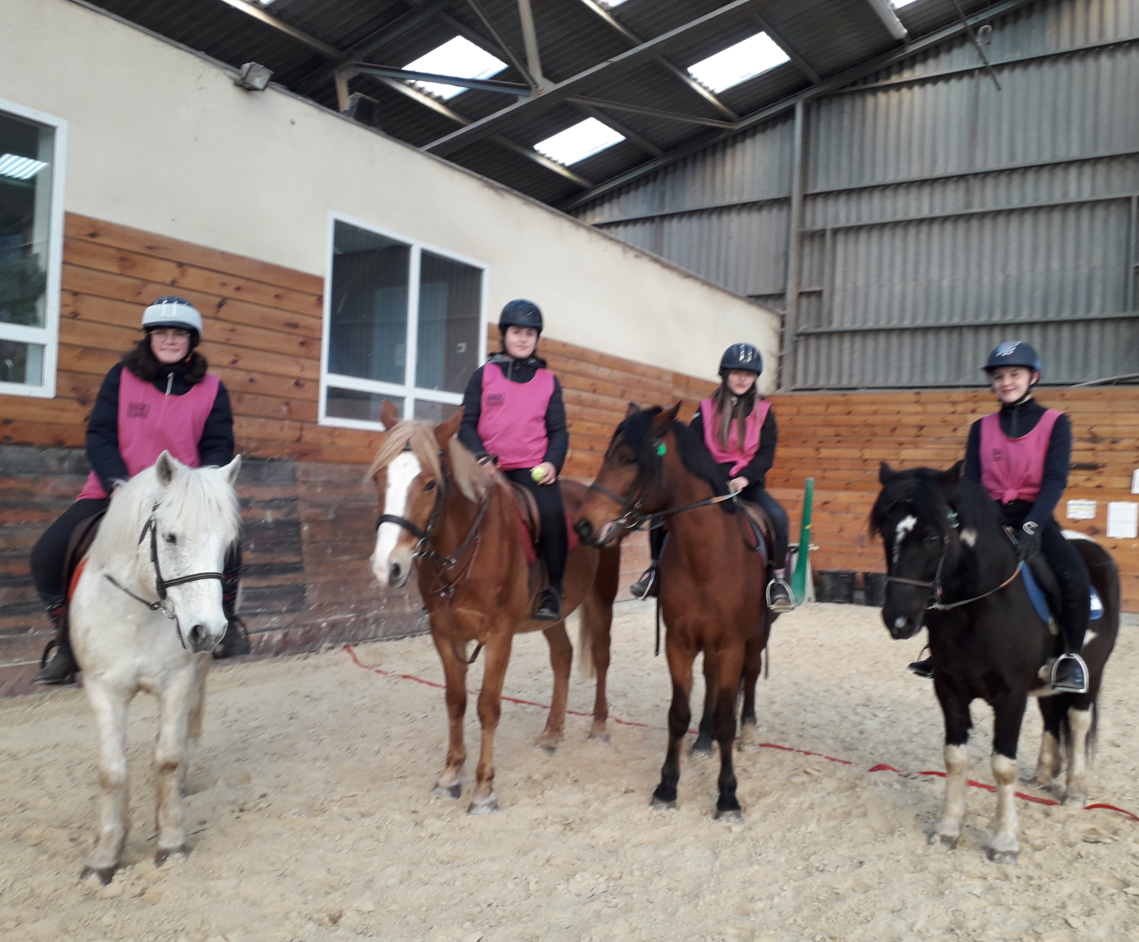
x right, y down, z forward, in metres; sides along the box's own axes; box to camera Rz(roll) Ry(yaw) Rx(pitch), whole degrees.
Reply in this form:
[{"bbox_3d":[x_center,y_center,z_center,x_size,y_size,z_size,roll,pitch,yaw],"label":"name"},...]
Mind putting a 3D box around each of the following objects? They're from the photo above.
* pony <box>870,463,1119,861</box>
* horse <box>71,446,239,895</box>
[{"bbox_3d":[1.921,0.782,4.228,0.560,1.520,1.850,1,-1,42],"label":"pony"},{"bbox_3d":[-1.592,0.668,3.811,0.580,1.470,1.780,2,-1,-17],"label":"horse"}]

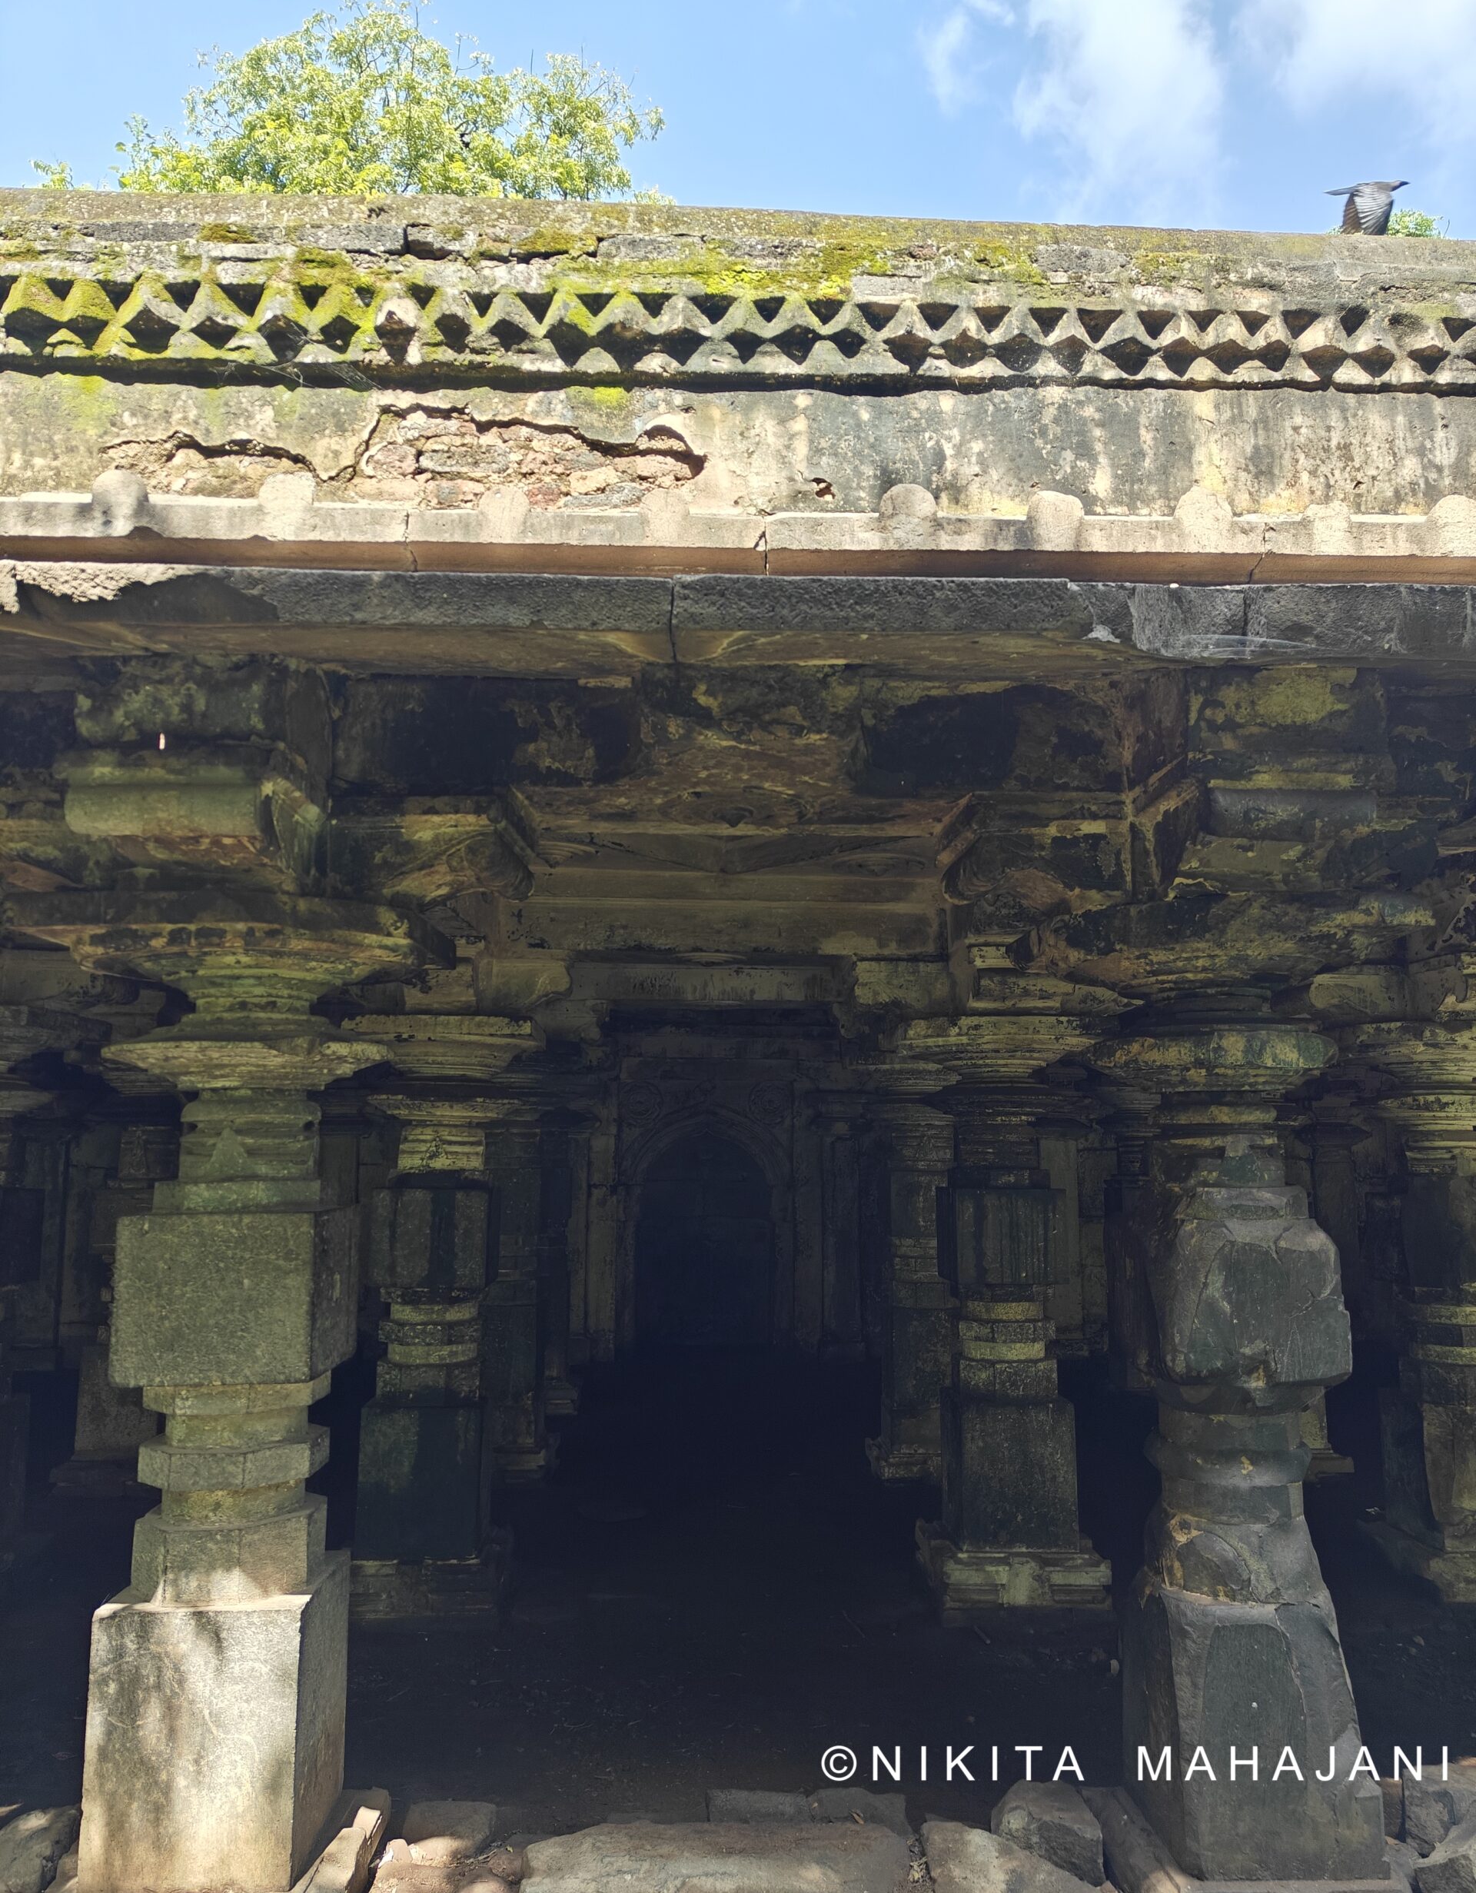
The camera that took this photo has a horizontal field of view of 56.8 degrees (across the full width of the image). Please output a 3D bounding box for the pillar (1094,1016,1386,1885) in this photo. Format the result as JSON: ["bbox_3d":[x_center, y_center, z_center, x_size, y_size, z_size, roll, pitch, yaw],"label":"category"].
[{"bbox_3d":[1.092,1.031,2.999,0.533,1.687,0.533,0,-8,-2],"label":"pillar"}]

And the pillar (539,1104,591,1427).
[{"bbox_3d":[-1.243,1.890,8.555,0.602,1.930,0.602,0,-8,-2],"label":"pillar"}]

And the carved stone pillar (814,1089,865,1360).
[{"bbox_3d":[0.738,2.067,10.158,0.362,1.953,0.250,0,-8,-2],"label":"carved stone pillar"}]

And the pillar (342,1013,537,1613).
[{"bbox_3d":[-1.148,1.316,5.091,0.648,2.076,0.648,0,-8,-2],"label":"pillar"}]

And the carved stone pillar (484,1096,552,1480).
[{"bbox_3d":[-1.205,1.726,7.037,0.533,1.867,0.533,0,-8,-2],"label":"carved stone pillar"}]

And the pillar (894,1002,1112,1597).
[{"bbox_3d":[1.009,1.297,5.163,0.677,2.142,0.677,0,-8,-2],"label":"pillar"}]

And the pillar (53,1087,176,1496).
[{"bbox_3d":[-2.956,1.647,6.819,0.602,1.930,0.602,0,-8,-2],"label":"pillar"}]

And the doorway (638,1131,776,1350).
[{"bbox_3d":[-0.268,2.279,10.752,1.090,1.668,0.346,0,-8,-2],"label":"doorway"}]

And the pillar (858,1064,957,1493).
[{"bbox_3d":[0.959,1.648,6.956,0.602,1.963,0.602,0,-8,-2],"label":"pillar"}]

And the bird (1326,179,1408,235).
[{"bbox_3d":[2.903,-3.390,6.300,0.390,0.270,0.380,0,-8,-2],"label":"bird"}]

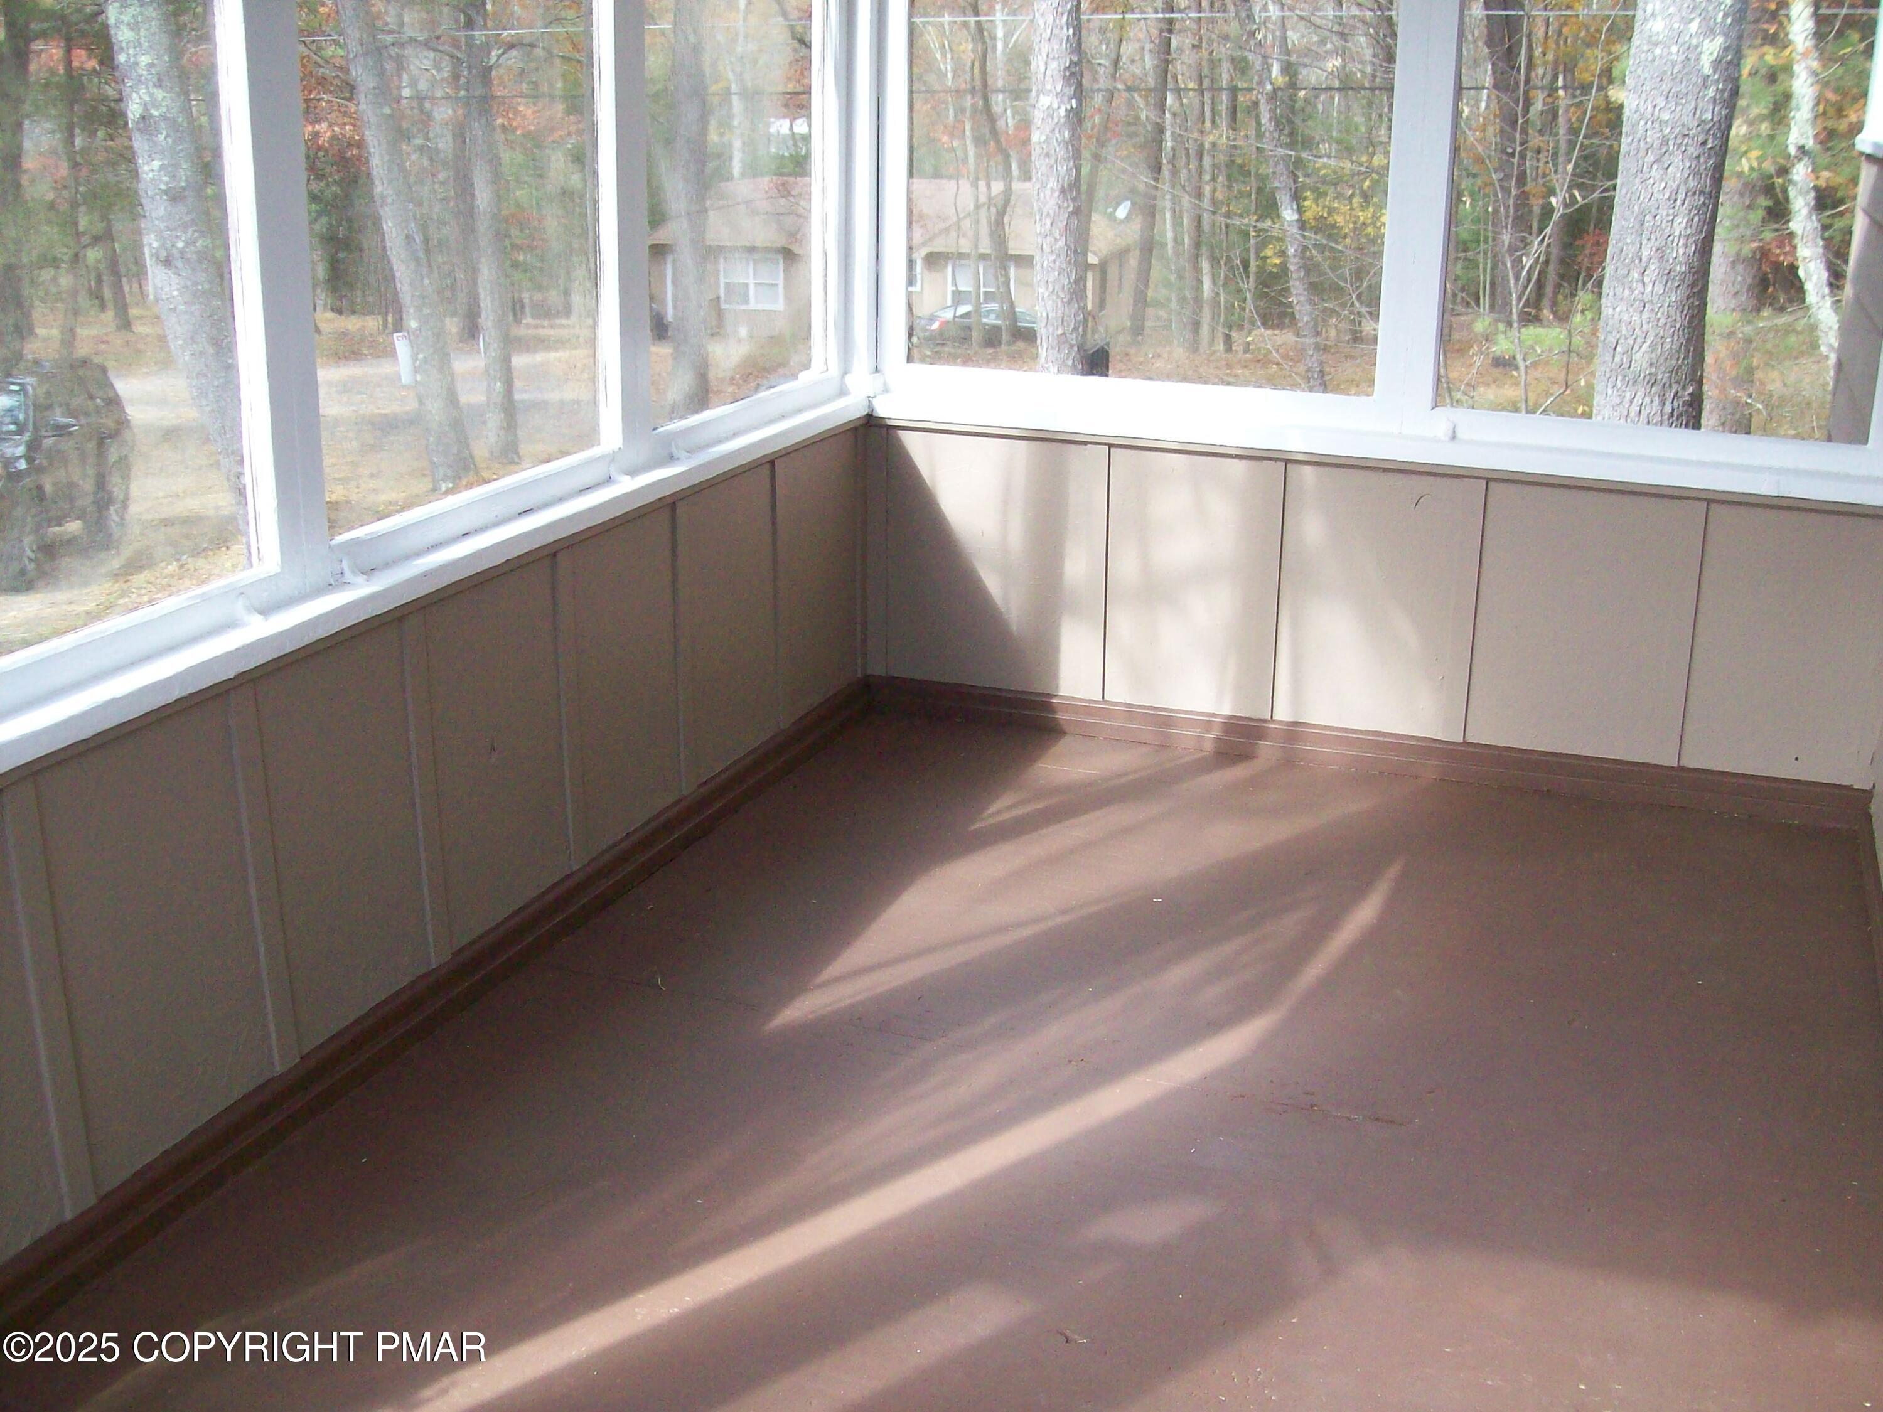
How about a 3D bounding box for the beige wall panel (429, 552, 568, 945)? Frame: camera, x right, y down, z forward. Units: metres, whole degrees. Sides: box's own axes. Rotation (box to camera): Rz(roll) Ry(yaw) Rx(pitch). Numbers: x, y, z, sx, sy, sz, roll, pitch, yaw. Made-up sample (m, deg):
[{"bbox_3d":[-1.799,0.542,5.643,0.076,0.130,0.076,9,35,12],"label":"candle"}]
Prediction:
[{"bbox_3d":[-0.725,0.074,3.210,0.020,0.570,0.358,8,20,20],"label":"beige wall panel"}]

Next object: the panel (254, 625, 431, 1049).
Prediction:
[{"bbox_3d":[-0.871,0.191,2.860,0.020,0.570,0.323,8,20,20],"label":"panel"}]

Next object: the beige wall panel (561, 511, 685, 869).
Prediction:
[{"bbox_3d":[-0.579,-0.043,3.560,0.020,0.570,0.378,8,20,20],"label":"beige wall panel"}]

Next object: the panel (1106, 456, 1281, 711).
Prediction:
[{"bbox_3d":[0.545,-0.268,4.248,0.383,0.560,0.020,8,20,20],"label":"panel"}]

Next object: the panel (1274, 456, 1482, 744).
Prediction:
[{"bbox_3d":[0.913,-0.220,4.111,0.409,0.555,0.020,8,20,20],"label":"panel"}]

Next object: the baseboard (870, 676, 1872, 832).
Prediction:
[{"bbox_3d":[0.820,0.086,4.220,2.156,0.080,0.035,8,20,20],"label":"baseboard"}]

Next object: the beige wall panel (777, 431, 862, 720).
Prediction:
[{"bbox_3d":[-0.274,-0.286,4.291,0.020,0.570,0.416,8,20,20],"label":"beige wall panel"}]

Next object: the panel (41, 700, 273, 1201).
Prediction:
[{"bbox_3d":[-1.009,0.301,2.529,0.020,0.570,0.336,8,20,20],"label":"panel"}]

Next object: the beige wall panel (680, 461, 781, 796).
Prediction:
[{"bbox_3d":[-0.429,-0.163,3.920,0.020,0.570,0.414,8,20,20],"label":"beige wall panel"}]

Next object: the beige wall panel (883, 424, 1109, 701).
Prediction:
[{"bbox_3d":[0.123,-0.323,4.406,0.524,0.566,0.020,8,20,20],"label":"beige wall panel"}]

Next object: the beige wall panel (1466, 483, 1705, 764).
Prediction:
[{"bbox_3d":[1.298,-0.169,3.967,0.419,0.549,0.020,8,20,20],"label":"beige wall panel"}]

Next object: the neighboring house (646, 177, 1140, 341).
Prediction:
[{"bbox_3d":[-1.236,-12.394,52.804,11.900,3.800,7.800,4,19,9],"label":"neighboring house"}]

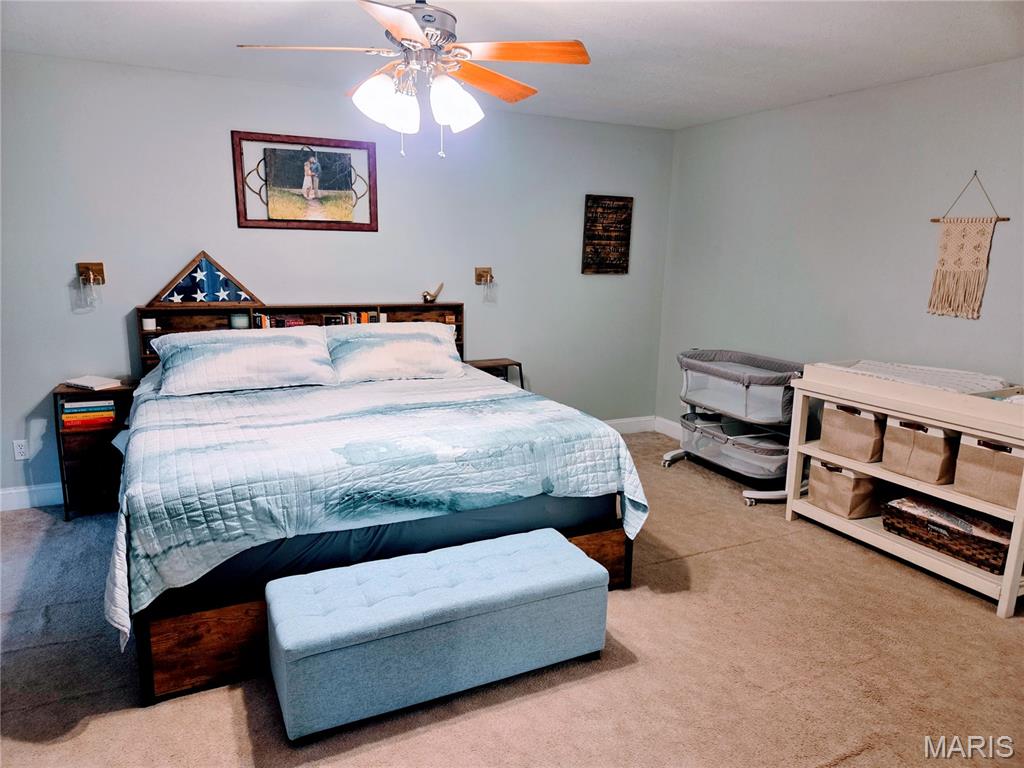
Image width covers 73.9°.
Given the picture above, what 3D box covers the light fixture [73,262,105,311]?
[{"bbox_3d":[-2.299,-0.536,3.729,0.119,0.240,0.162,-4,13,-26],"label":"light fixture"}]

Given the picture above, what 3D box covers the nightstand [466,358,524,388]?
[{"bbox_3d":[-0.158,0.199,4.891,0.371,0.716,0.267,-4,13,-26],"label":"nightstand"}]

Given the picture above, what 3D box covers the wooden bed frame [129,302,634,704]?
[{"bbox_3d":[-0.784,0.247,3.506,2.080,1.150,2.130,-4,13,-26],"label":"wooden bed frame"}]

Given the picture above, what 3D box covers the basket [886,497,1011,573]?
[{"bbox_3d":[2.183,0.720,3.327,0.320,0.143,0.595,-4,13,-26],"label":"basket"}]

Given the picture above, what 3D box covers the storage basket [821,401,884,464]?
[{"bbox_3d":[1.928,0.246,3.679,0.350,0.260,0.300,-4,13,-26],"label":"storage basket"}]

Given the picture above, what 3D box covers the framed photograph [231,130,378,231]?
[{"bbox_3d":[-1.246,-1.227,4.187,0.846,0.548,0.025,-4,13,-26],"label":"framed photograph"}]

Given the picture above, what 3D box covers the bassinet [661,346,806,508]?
[{"bbox_3d":[1.480,0.246,4.532,0.500,0.840,0.940,-4,13,-26],"label":"bassinet"}]

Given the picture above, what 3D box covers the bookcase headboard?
[{"bbox_3d":[-1.251,0.056,4.405,1.985,1.138,0.115,-4,13,-26],"label":"bookcase headboard"}]

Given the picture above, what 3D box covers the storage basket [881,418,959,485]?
[{"bbox_3d":[2.089,0.311,3.366,0.350,0.262,0.285,-4,13,-26],"label":"storage basket"}]

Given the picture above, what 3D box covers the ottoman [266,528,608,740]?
[{"bbox_3d":[-0.248,0.855,2.483,1.148,0.382,0.403,-4,13,-26],"label":"ottoman"}]

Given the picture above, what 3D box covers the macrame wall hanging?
[{"bbox_3d":[2.274,-0.699,3.434,0.030,0.717,0.377,-4,13,-26],"label":"macrame wall hanging"}]

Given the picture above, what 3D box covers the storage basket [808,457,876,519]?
[{"bbox_3d":[1.893,0.557,3.790,0.350,0.255,0.275,-4,13,-26],"label":"storage basket"}]

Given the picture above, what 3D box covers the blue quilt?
[{"bbox_3d":[-0.754,0.364,3.438,2.140,0.510,2.000,-4,13,-26],"label":"blue quilt"}]

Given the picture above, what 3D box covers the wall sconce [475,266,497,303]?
[{"bbox_3d":[-0.166,-0.696,4.745,0.130,0.230,0.155,-4,13,-26],"label":"wall sconce"}]

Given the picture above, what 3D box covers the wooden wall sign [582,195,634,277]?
[{"bbox_3d":[0.728,-1.133,5.202,0.430,0.578,0.025,-4,13,-26],"label":"wooden wall sign"}]

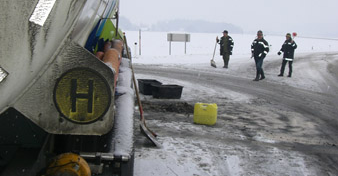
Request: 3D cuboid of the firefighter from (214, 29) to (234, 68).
[{"bbox_3d":[2.607,-1.808,23.090,0.850,1.780,0.550,4,7,27],"label":"firefighter"}]

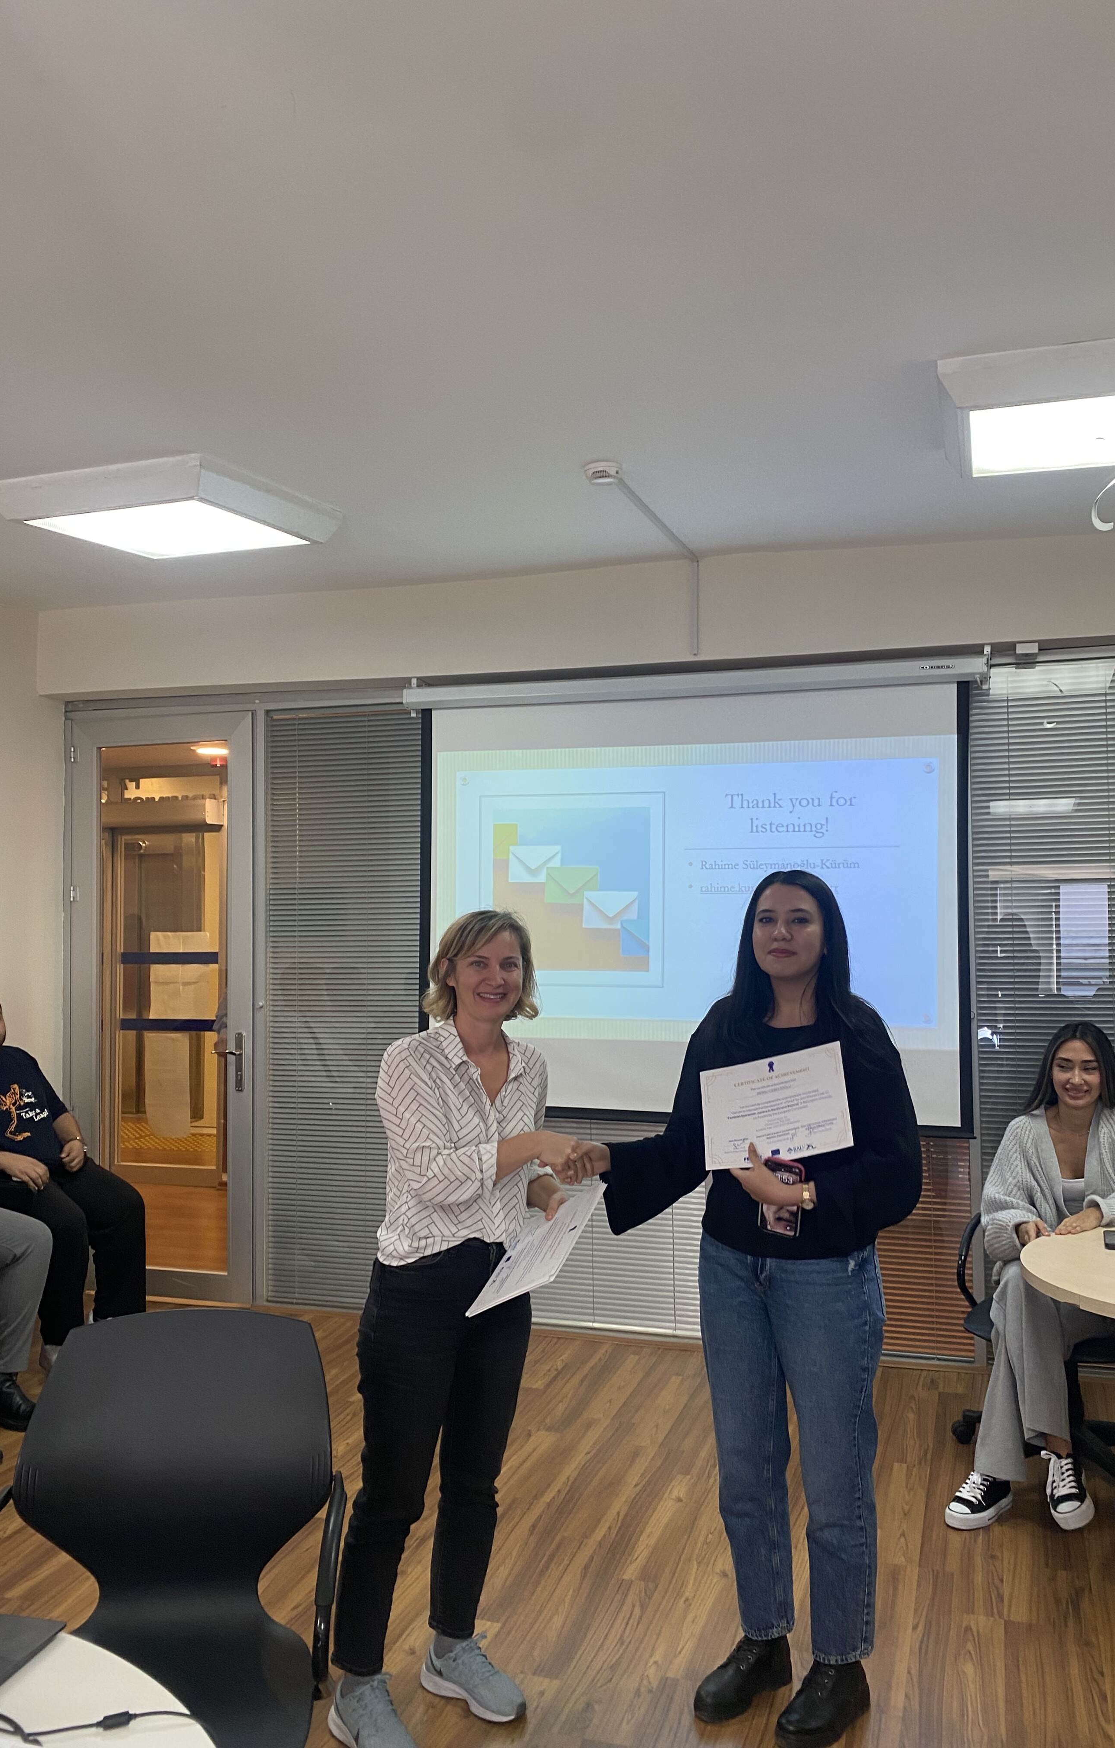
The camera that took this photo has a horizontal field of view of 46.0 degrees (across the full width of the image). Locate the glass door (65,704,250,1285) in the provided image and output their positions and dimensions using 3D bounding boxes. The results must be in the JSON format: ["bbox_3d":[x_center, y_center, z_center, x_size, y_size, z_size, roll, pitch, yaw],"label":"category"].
[{"bbox_3d":[-1.705,0.550,5.615,0.911,2.466,0.070,-1,-3,17],"label":"glass door"}]

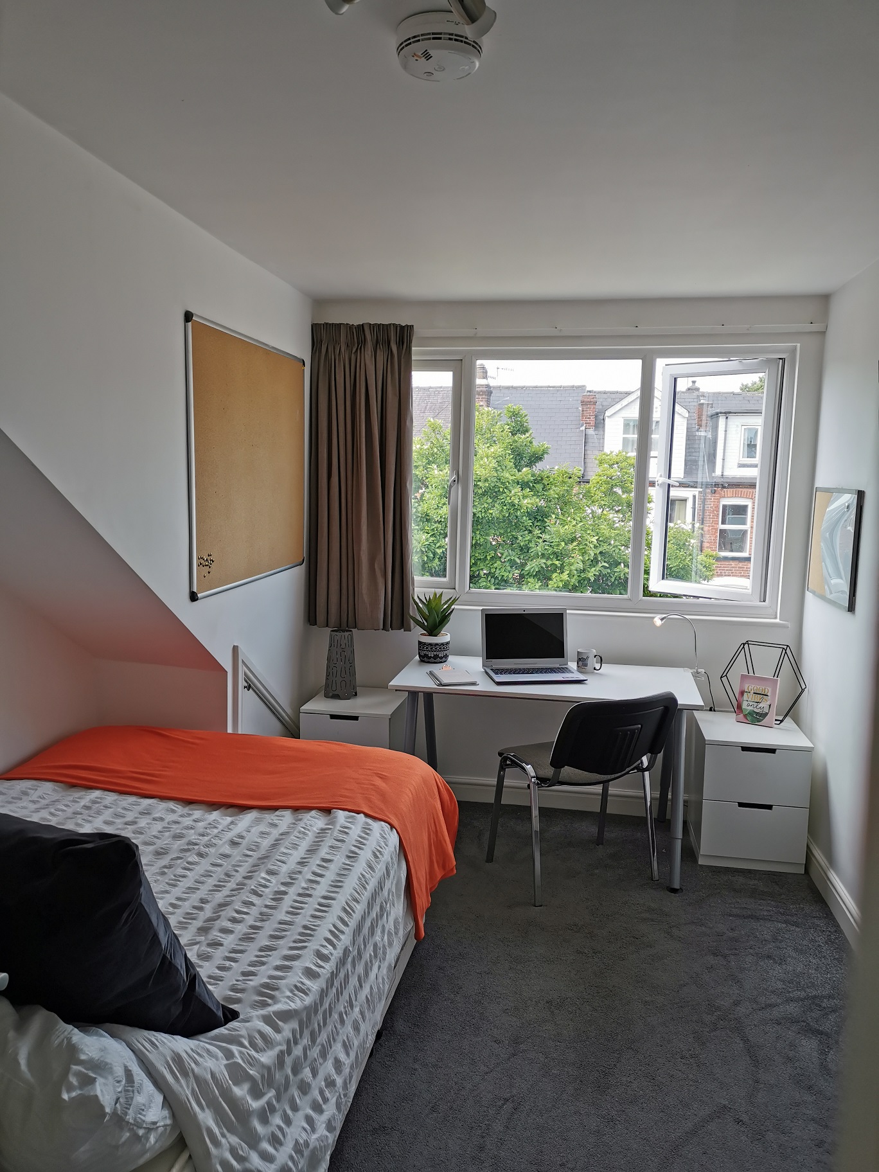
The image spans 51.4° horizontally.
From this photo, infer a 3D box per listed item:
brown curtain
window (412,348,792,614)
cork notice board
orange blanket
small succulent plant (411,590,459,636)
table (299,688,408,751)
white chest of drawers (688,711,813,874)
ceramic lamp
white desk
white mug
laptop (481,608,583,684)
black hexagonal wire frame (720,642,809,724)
[{"bbox_3d":[-0.363,-0.492,4.234,0.490,1.420,0.110,2,7,10],"label":"brown curtain"},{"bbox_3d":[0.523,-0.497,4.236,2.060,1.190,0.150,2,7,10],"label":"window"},{"bbox_3d":[-0.705,-0.471,3.467,0.025,0.900,1.200,2,7,9],"label":"cork notice board"},{"bbox_3d":[-0.696,0.858,3.193,1.440,0.515,0.840,2,7,10],"label":"orange blanket"},{"bbox_3d":[-0.023,0.115,4.058,0.215,0.205,0.200,1,7,0],"label":"small succulent plant"},{"bbox_3d":[-0.391,0.787,4.249,0.405,0.536,0.460,2,7,9],"label":"table"},{"bbox_3d":[1.316,0.863,3.935,0.405,0.536,0.470,2,7,9],"label":"white chest of drawers"},{"bbox_3d":[-0.454,0.353,4.254,0.155,0.332,0.155,2,7,10],"label":"ceramic lamp"},{"bbox_3d":[0.445,0.744,3.872,1.200,0.752,0.700,2,7,10],"label":"white desk"},{"bbox_3d":[0.644,0.316,3.913,0.110,0.096,0.080,2,7,10],"label":"white mug"},{"bbox_3d":[0.390,0.245,3.780,0.378,0.262,0.312,0,8,-11],"label":"laptop"},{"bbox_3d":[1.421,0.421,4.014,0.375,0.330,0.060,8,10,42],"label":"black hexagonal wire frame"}]

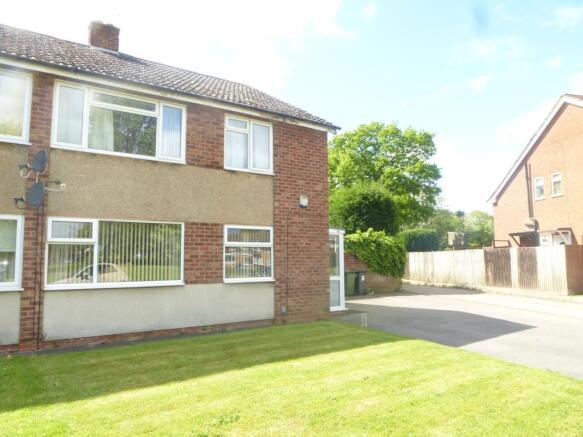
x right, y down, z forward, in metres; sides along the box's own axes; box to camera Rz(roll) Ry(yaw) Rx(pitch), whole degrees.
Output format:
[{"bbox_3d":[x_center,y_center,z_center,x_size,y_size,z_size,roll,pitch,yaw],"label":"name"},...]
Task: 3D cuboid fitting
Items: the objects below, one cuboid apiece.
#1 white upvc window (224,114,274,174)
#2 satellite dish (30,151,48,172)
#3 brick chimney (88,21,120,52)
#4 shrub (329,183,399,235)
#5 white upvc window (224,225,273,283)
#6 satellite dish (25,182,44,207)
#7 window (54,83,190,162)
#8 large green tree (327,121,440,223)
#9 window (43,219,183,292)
[{"bbox_3d":[-0.939,-1.649,9.168,1.222,1.239,0.100,3,-7,-32],"label":"white upvc window"},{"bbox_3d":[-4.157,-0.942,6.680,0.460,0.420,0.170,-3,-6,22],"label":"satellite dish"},{"bbox_3d":[-5.718,-5.505,12.429,0.790,0.820,0.680,3,-7,-32],"label":"brick chimney"},{"bbox_3d":[3.619,0.462,20.265,3.500,4.600,3.500,-1,-6,10],"label":"shrub"},{"bbox_3d":[-0.915,0.784,8.922,1.209,1.226,0.100,3,-7,-32],"label":"white upvc window"},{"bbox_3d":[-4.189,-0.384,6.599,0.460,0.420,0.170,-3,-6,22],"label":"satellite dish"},{"bbox_3d":[-3.184,-1.791,7.750,2.382,1.236,0.100,3,-7,-32],"label":"window"},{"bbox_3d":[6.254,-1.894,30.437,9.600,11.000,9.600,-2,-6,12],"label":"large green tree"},{"bbox_3d":[-3.159,0.657,7.503,2.380,1.244,0.100,3,-7,-32],"label":"window"}]

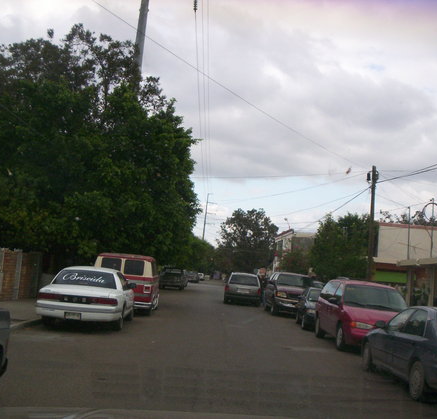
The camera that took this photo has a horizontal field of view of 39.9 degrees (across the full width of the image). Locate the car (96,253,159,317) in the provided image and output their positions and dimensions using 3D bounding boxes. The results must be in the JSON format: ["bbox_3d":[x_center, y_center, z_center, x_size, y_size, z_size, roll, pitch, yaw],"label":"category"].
[{"bbox_3d":[-3.168,2.632,21.659,2.020,2.000,4.950,5,-6,-2],"label":"car"}]

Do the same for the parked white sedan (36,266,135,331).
[{"bbox_3d":[-3.289,2.325,16.253,1.940,1.440,5.200,5,-6,-2],"label":"parked white sedan"}]

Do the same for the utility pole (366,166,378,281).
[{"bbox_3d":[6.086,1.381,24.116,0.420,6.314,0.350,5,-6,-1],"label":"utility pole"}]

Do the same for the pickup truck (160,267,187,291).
[{"bbox_3d":[-3.676,5.714,50.013,1.960,1.820,5.300,5,-6,-1],"label":"pickup truck"}]

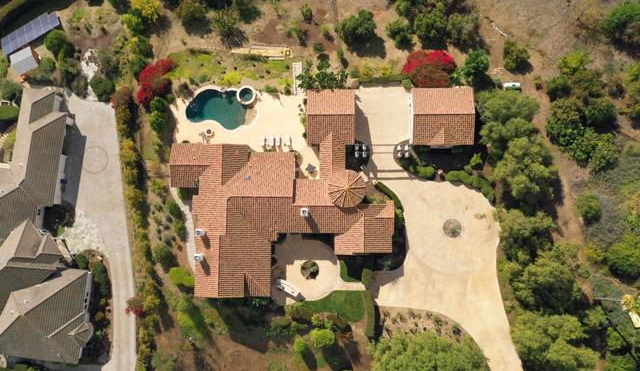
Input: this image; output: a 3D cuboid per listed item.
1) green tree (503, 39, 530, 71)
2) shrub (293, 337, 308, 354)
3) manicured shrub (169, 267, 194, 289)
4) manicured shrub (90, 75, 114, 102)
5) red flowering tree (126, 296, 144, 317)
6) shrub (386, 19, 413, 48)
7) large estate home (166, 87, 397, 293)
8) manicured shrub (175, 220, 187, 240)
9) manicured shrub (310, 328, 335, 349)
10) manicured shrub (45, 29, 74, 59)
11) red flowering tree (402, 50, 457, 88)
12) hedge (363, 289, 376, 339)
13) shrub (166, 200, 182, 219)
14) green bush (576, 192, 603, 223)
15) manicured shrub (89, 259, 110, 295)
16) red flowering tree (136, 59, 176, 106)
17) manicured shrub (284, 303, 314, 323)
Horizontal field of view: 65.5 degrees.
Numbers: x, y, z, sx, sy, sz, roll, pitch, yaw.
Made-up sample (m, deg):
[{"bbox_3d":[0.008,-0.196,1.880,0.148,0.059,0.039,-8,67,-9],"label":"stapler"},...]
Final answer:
[{"bbox_3d":[29.730,-19.530,75.260,3.800,3.300,4.200,0,89,0],"label":"green tree"},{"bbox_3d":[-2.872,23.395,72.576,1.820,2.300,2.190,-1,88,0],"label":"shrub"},{"bbox_3d":[-20.918,13.931,75.209,3.900,1.900,3.200,0,84,1],"label":"manicured shrub"},{"bbox_3d":[-34.115,-15.219,78.122,3.580,2.800,4.440,0,84,1],"label":"manicured shrub"},{"bbox_3d":[-27.621,18.140,74.366,2.640,2.800,3.050,0,84,1],"label":"red flowering tree"},{"bbox_3d":[13.186,-25.537,83.103,3.920,2.800,4.340,0,86,1],"label":"shrub"},{"bbox_3d":[-5.363,1.144,71.204,32.030,6.600,29.890,-1,88,0],"label":"large estate home"},{"bbox_3d":[-20.639,6.584,73.665,1.700,1.300,2.660,-1,88,0],"label":"manicured shrub"},{"bbox_3d":[0.399,24.428,79.496,3.750,2.800,3.110,0,86,1],"label":"manicured shrub"},{"bbox_3d":[-38.908,-21.310,73.941,3.560,2.700,3.710,-1,88,0],"label":"manicured shrub"},{"bbox_3d":[16.973,-17.913,77.252,8.320,4.000,6.090,0,84,1],"label":"red flowering tree"},{"bbox_3d":[7.966,20.636,79.647,1.520,1.900,7.680,-3,86,0],"label":"hedge"},{"bbox_3d":[-21.543,3.554,73.721,2.220,1.400,2.440,-1,88,0],"label":"shrub"},{"bbox_3d":[40.570,3.310,74.950,3.800,3.000,4.100,0,89,0],"label":"green bush"},{"bbox_3d":[-36.045,15.203,81.391,2.780,2.200,5.720,-12,86,0],"label":"manicured shrub"},{"bbox_3d":[-25.376,-16.053,77.565,6.280,3.900,7.600,0,84,1],"label":"red flowering tree"},{"bbox_3d":[-3.062,18.960,74.356,4.480,2.100,2.910,0,84,1],"label":"manicured shrub"}]

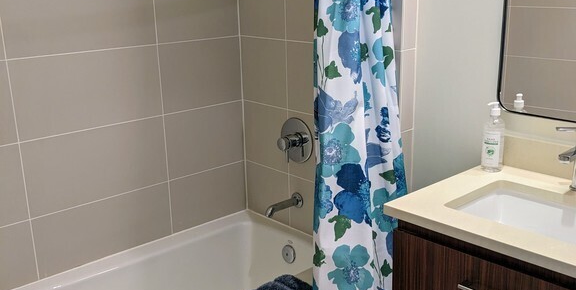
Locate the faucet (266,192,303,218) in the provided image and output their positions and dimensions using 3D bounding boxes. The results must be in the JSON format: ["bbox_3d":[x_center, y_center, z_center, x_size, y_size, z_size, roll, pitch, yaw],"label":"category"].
[{"bbox_3d":[-0.024,0.272,2.659,0.200,0.068,0.070,-15,21,-40],"label":"faucet"}]

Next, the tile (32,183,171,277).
[{"bbox_3d":[-0.758,0.345,2.520,0.604,0.250,0.012,-15,21,-40],"label":"tile"}]

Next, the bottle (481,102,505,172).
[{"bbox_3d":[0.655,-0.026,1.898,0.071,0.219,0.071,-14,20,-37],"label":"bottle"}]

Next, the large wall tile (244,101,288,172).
[{"bbox_3d":[-0.103,-0.041,2.814,0.010,0.305,0.323,-15,21,-40],"label":"large wall tile"}]

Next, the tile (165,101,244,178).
[{"bbox_3d":[-0.379,-0.027,2.776,0.434,0.302,0.012,-15,21,-40],"label":"tile"}]

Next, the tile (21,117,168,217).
[{"bbox_3d":[-0.764,0.078,2.442,0.604,0.302,0.012,-15,21,-40],"label":"tile"}]

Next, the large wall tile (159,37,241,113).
[{"bbox_3d":[-0.385,-0.319,2.691,0.434,0.302,0.012,-15,21,-40],"label":"large wall tile"}]

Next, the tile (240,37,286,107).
[{"bbox_3d":[-0.107,-0.332,2.715,0.012,0.302,0.320,-15,21,-40],"label":"tile"}]

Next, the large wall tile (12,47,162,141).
[{"bbox_3d":[-0.774,-0.215,2.368,0.611,0.305,0.010,-15,21,-40],"label":"large wall tile"}]

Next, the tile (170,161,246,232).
[{"bbox_3d":[-0.374,0.242,2.867,0.438,0.257,0.010,-15,21,-40],"label":"tile"}]

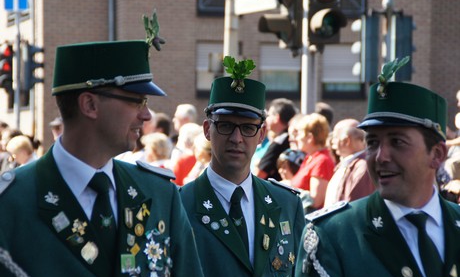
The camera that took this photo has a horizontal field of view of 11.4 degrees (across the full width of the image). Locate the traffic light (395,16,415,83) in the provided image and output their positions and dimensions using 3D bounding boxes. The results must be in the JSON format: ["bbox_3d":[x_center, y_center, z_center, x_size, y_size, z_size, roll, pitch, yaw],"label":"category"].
[{"bbox_3d":[2.306,-1.192,30.400,0.290,0.880,0.320,1,0,25],"label":"traffic light"}]

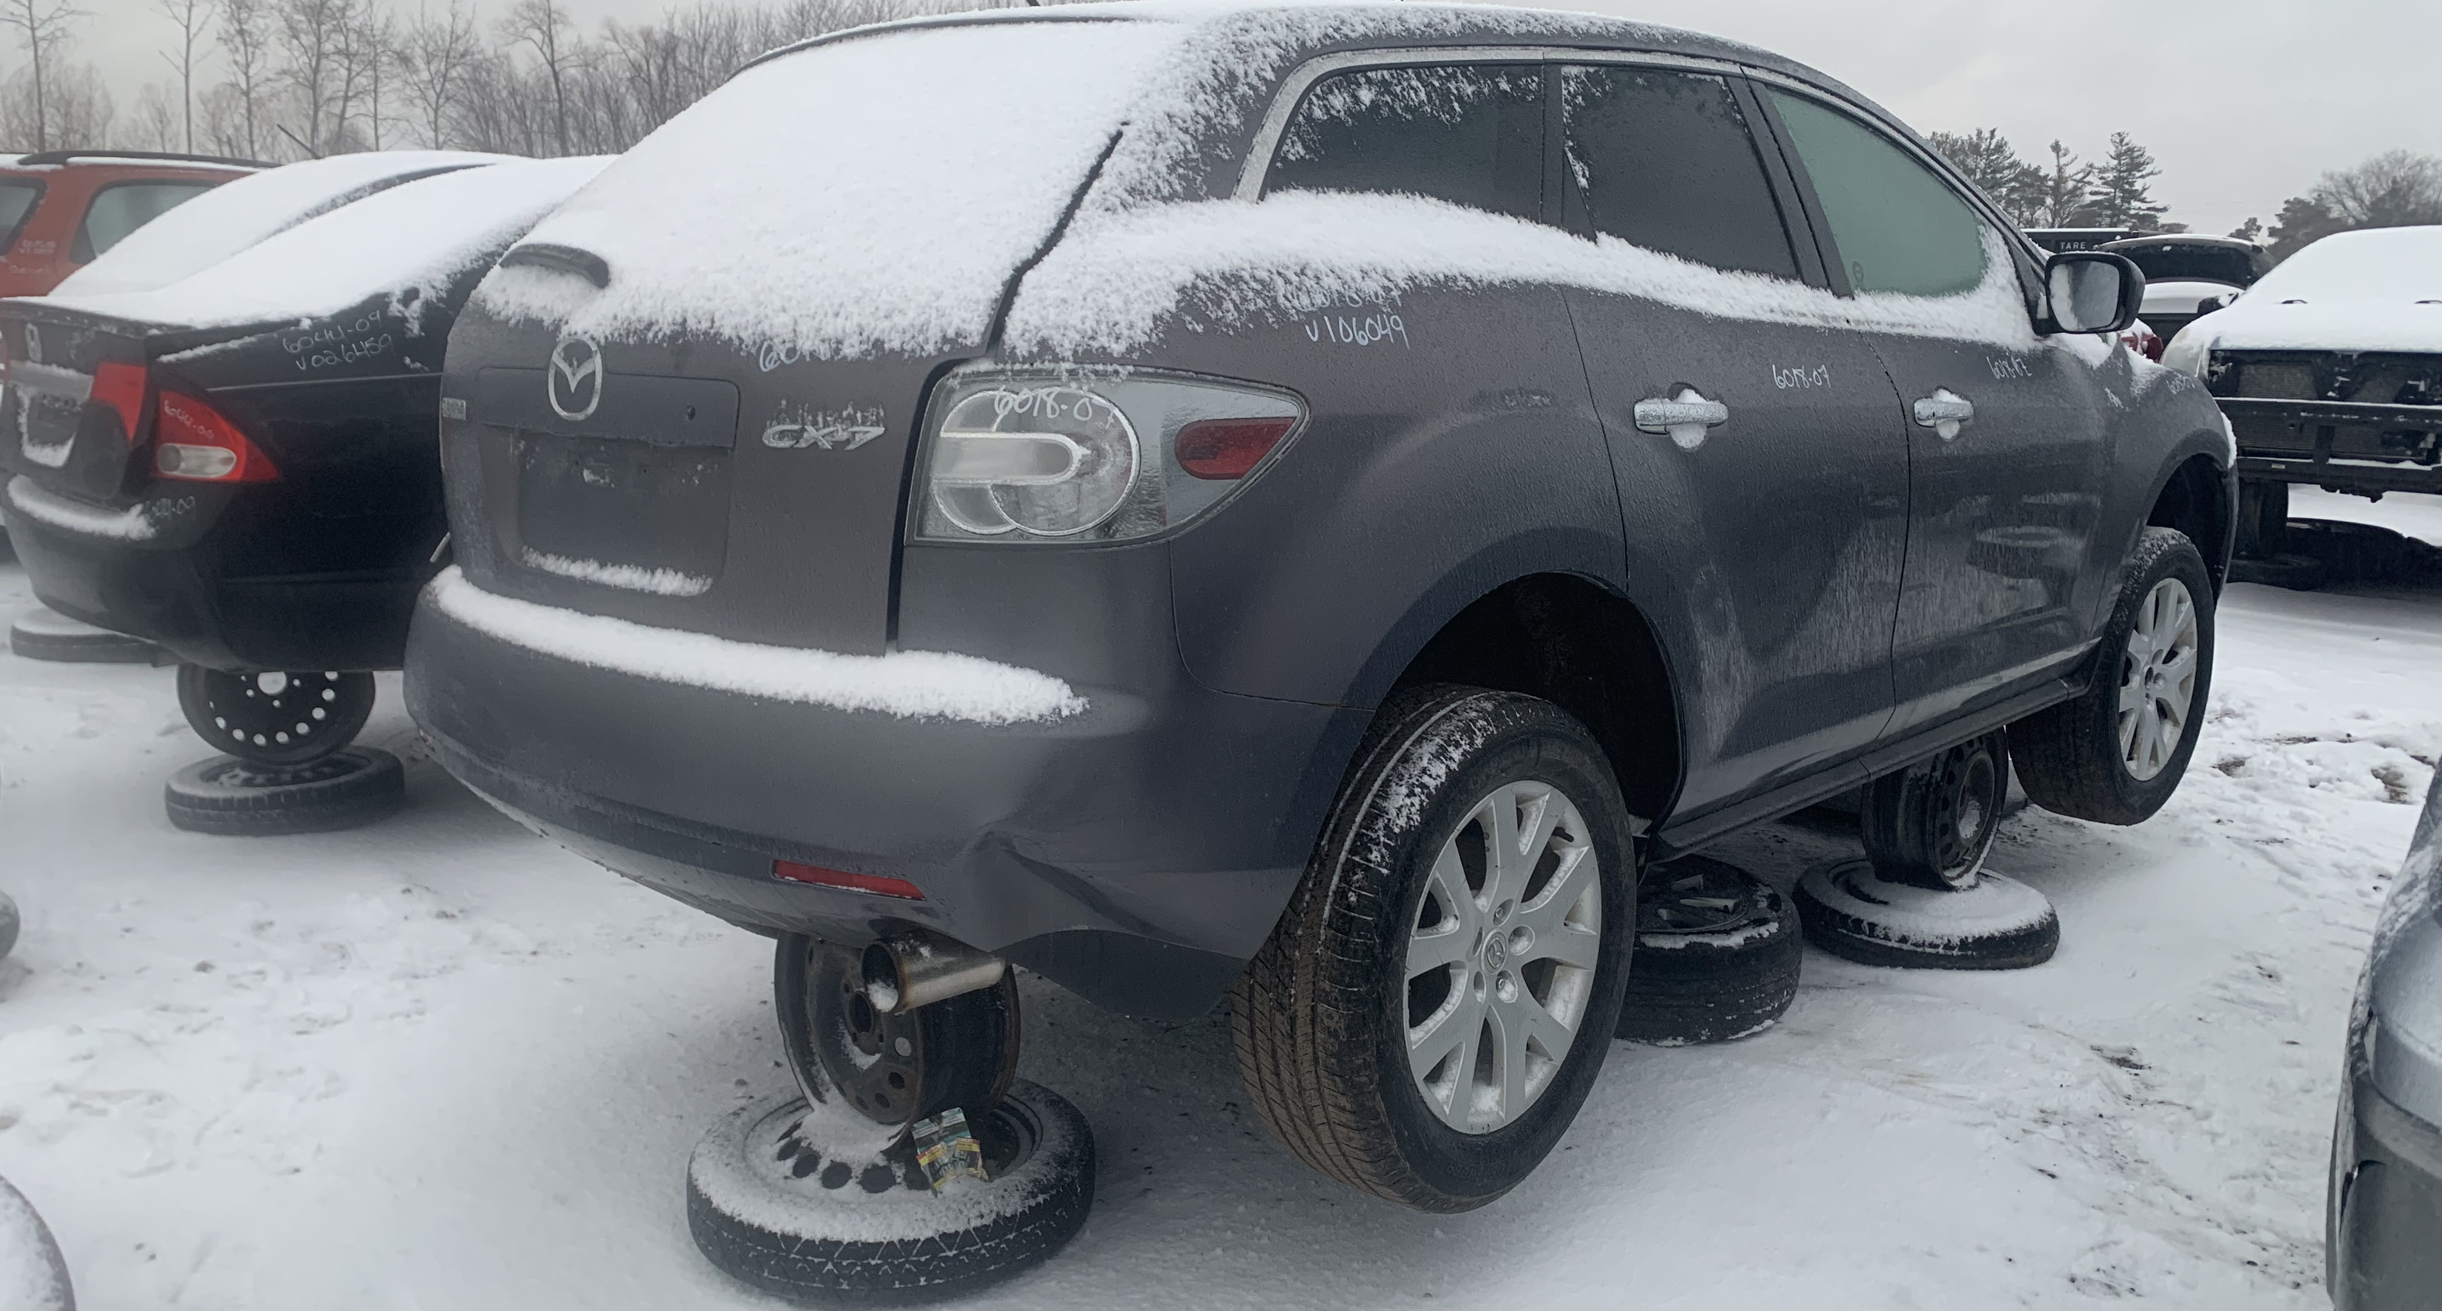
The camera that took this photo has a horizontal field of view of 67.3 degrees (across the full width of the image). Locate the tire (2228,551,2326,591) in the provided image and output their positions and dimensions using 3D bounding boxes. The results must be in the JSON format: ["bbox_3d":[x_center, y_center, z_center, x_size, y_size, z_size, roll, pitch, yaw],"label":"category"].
[{"bbox_3d":[5.762,-0.447,10.100,0.620,0.160,0.620,8,13,30],"label":"tire"}]

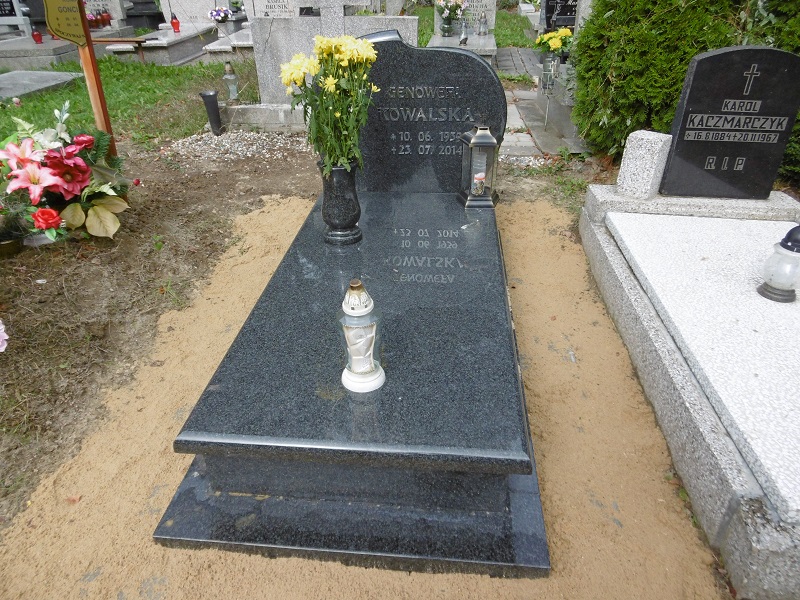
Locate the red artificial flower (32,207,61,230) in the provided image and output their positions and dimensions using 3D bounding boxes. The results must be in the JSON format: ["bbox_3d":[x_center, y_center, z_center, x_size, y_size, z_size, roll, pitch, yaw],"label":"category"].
[{"bbox_3d":[-1.721,-0.397,2.700,0.122,0.105,0.080,-16,-1,-22],"label":"red artificial flower"}]

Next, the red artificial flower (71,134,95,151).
[{"bbox_3d":[-1.603,-0.795,2.800,0.105,0.075,0.075,-13,-2,-19],"label":"red artificial flower"}]

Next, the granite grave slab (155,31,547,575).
[{"bbox_3d":[-0.049,-0.281,1.859,0.935,0.952,1.879,2,31,5],"label":"granite grave slab"}]

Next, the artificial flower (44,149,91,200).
[{"bbox_3d":[-1.642,-0.620,2.740,0.195,0.240,0.110,-14,14,-20],"label":"artificial flower"}]

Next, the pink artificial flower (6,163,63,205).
[{"bbox_3d":[-1.759,-0.561,2.670,0.220,0.190,0.100,-16,14,-22],"label":"pink artificial flower"}]

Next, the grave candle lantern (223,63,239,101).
[{"bbox_3d":[-1.412,-1.807,4.620,0.115,0.319,0.115,2,31,5],"label":"grave candle lantern"}]

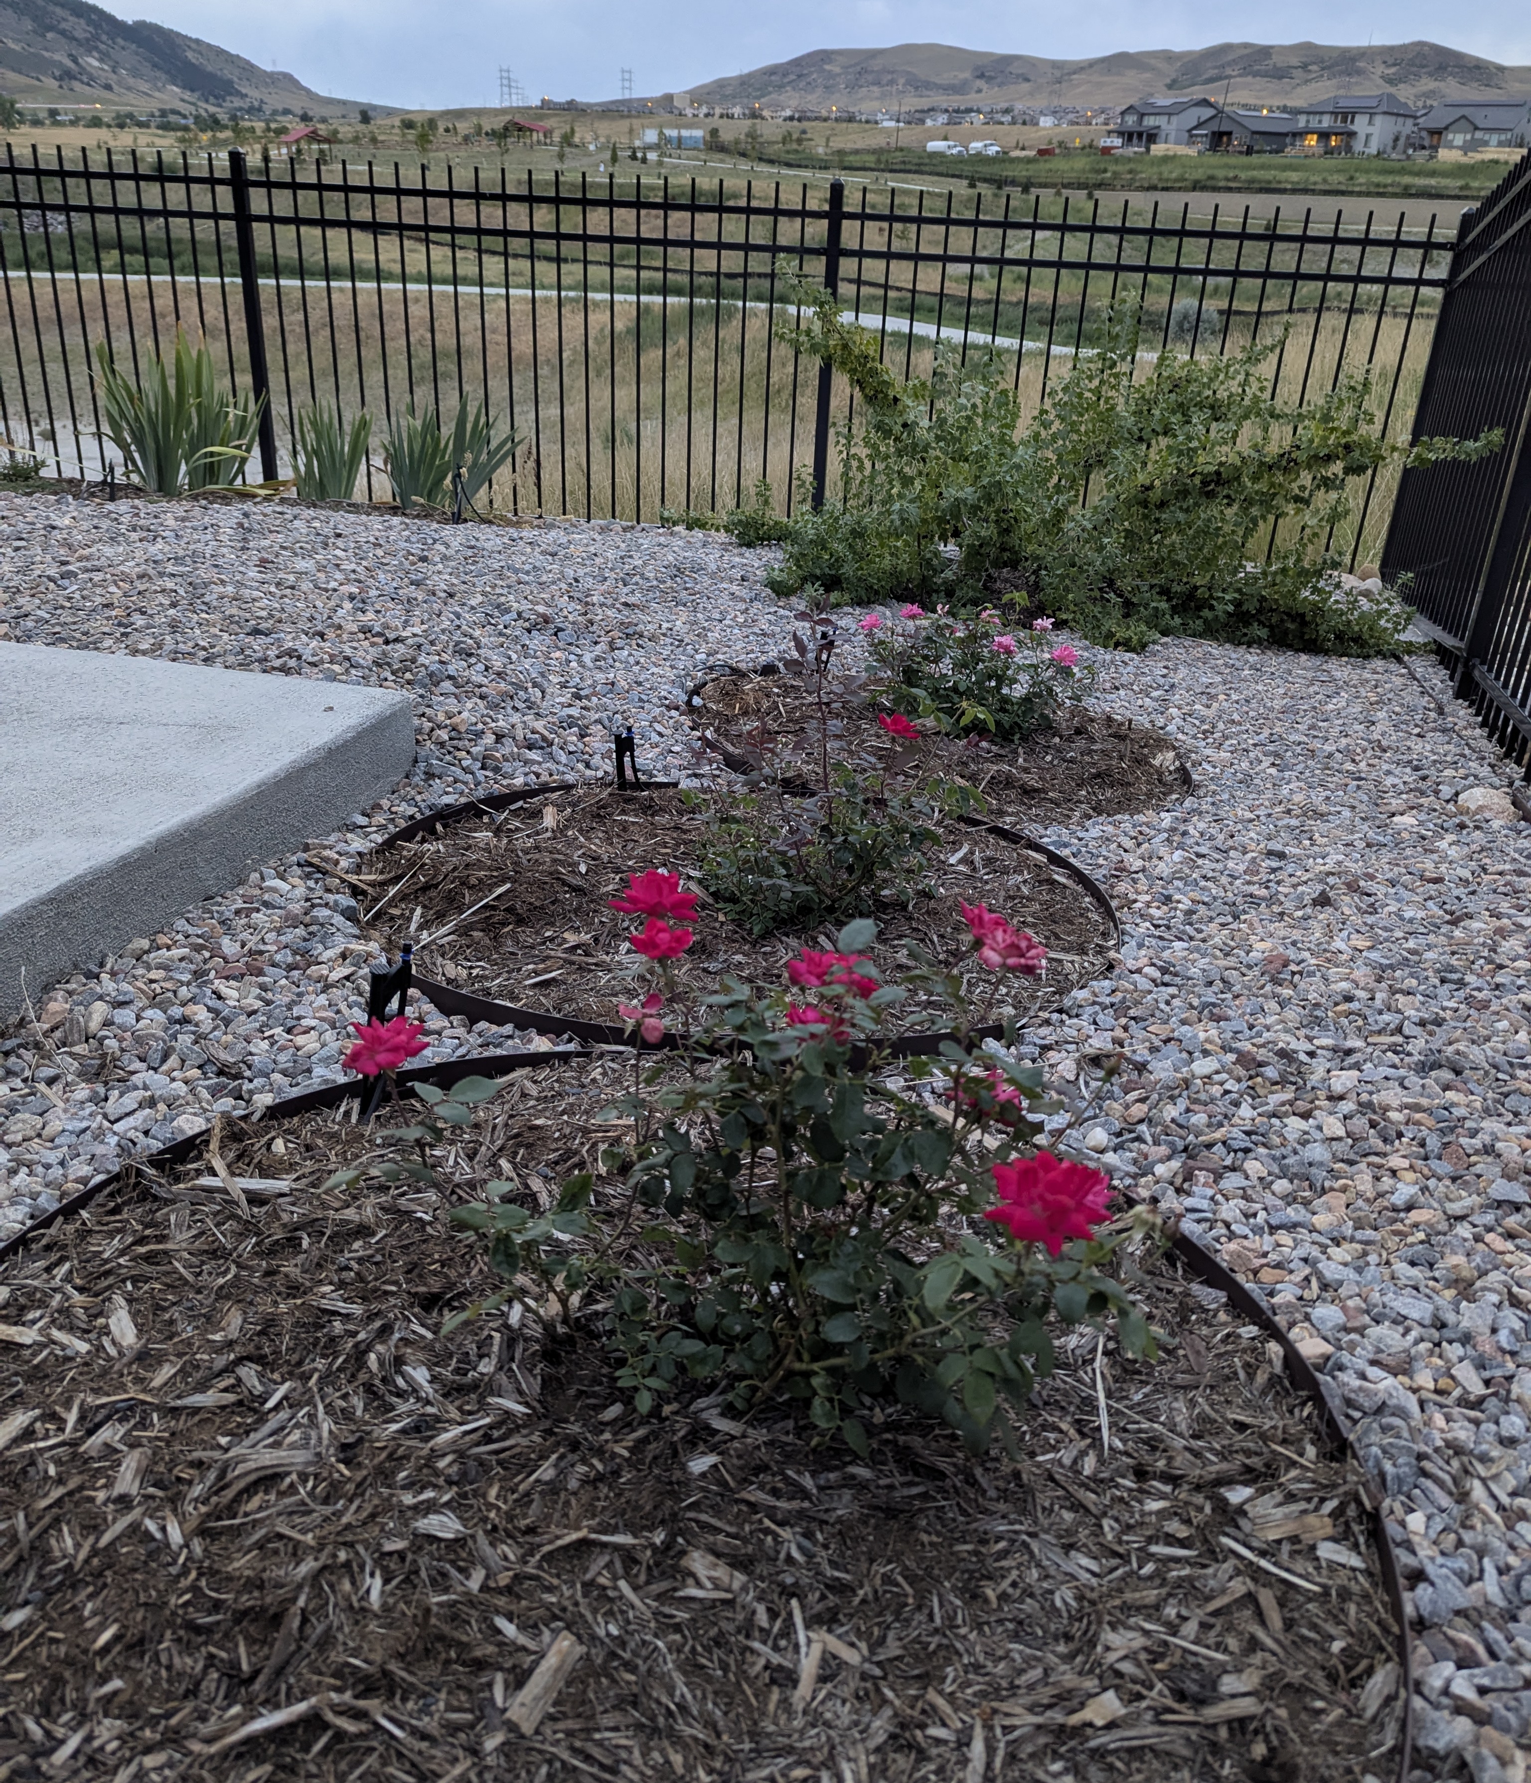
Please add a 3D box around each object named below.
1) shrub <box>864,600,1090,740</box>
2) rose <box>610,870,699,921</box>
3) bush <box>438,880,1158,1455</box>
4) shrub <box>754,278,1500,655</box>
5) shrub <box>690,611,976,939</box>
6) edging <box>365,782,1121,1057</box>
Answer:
[{"bbox_3d":[0.464,-0.524,3.115,0.490,0.310,0.450,3,26,0],"label":"shrub"},{"bbox_3d":[-0.089,0.003,1.120,0.071,0.042,0.068,3,26,0],"label":"rose"},{"bbox_3d":[0.026,0.194,1.105,0.530,0.400,0.460,3,26,0],"label":"bush"},{"bbox_3d":[1.083,-1.389,4.472,2.050,0.980,1.450,3,26,0],"label":"shrub"},{"bbox_3d":[0.102,-0.155,2.012,0.400,0.390,0.380,3,26,0],"label":"shrub"},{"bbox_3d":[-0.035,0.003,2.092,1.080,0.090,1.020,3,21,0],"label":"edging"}]

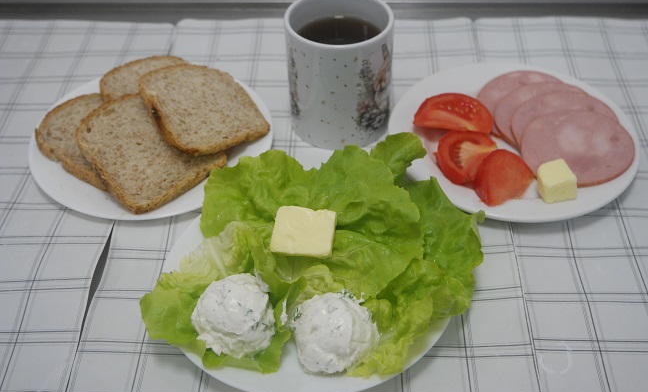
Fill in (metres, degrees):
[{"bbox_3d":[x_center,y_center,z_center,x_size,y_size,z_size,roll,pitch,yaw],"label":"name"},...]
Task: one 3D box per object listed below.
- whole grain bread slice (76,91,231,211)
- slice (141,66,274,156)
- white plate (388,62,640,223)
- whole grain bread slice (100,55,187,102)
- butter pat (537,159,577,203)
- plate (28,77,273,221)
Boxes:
[{"bbox_3d":[-0.136,-0.036,0.602,0.082,0.011,0.105,-32,62,-30],"label":"whole grain bread slice"},{"bbox_3d":[-0.093,-0.069,0.621,0.074,0.011,0.105,-15,48,-25],"label":"slice"},{"bbox_3d":[0.148,-0.042,0.624,0.190,0.020,0.190,-1,45,1],"label":"white plate"},{"bbox_3d":[-0.136,-0.074,0.645,0.078,0.011,0.105,-16,52,-14],"label":"whole grain bread slice"},{"bbox_3d":[0.169,-0.009,0.574,0.021,0.021,0.021,-13,44,-2],"label":"butter pat"},{"bbox_3d":[-0.135,-0.041,0.630,0.188,0.020,0.188,-1,45,1],"label":"plate"}]

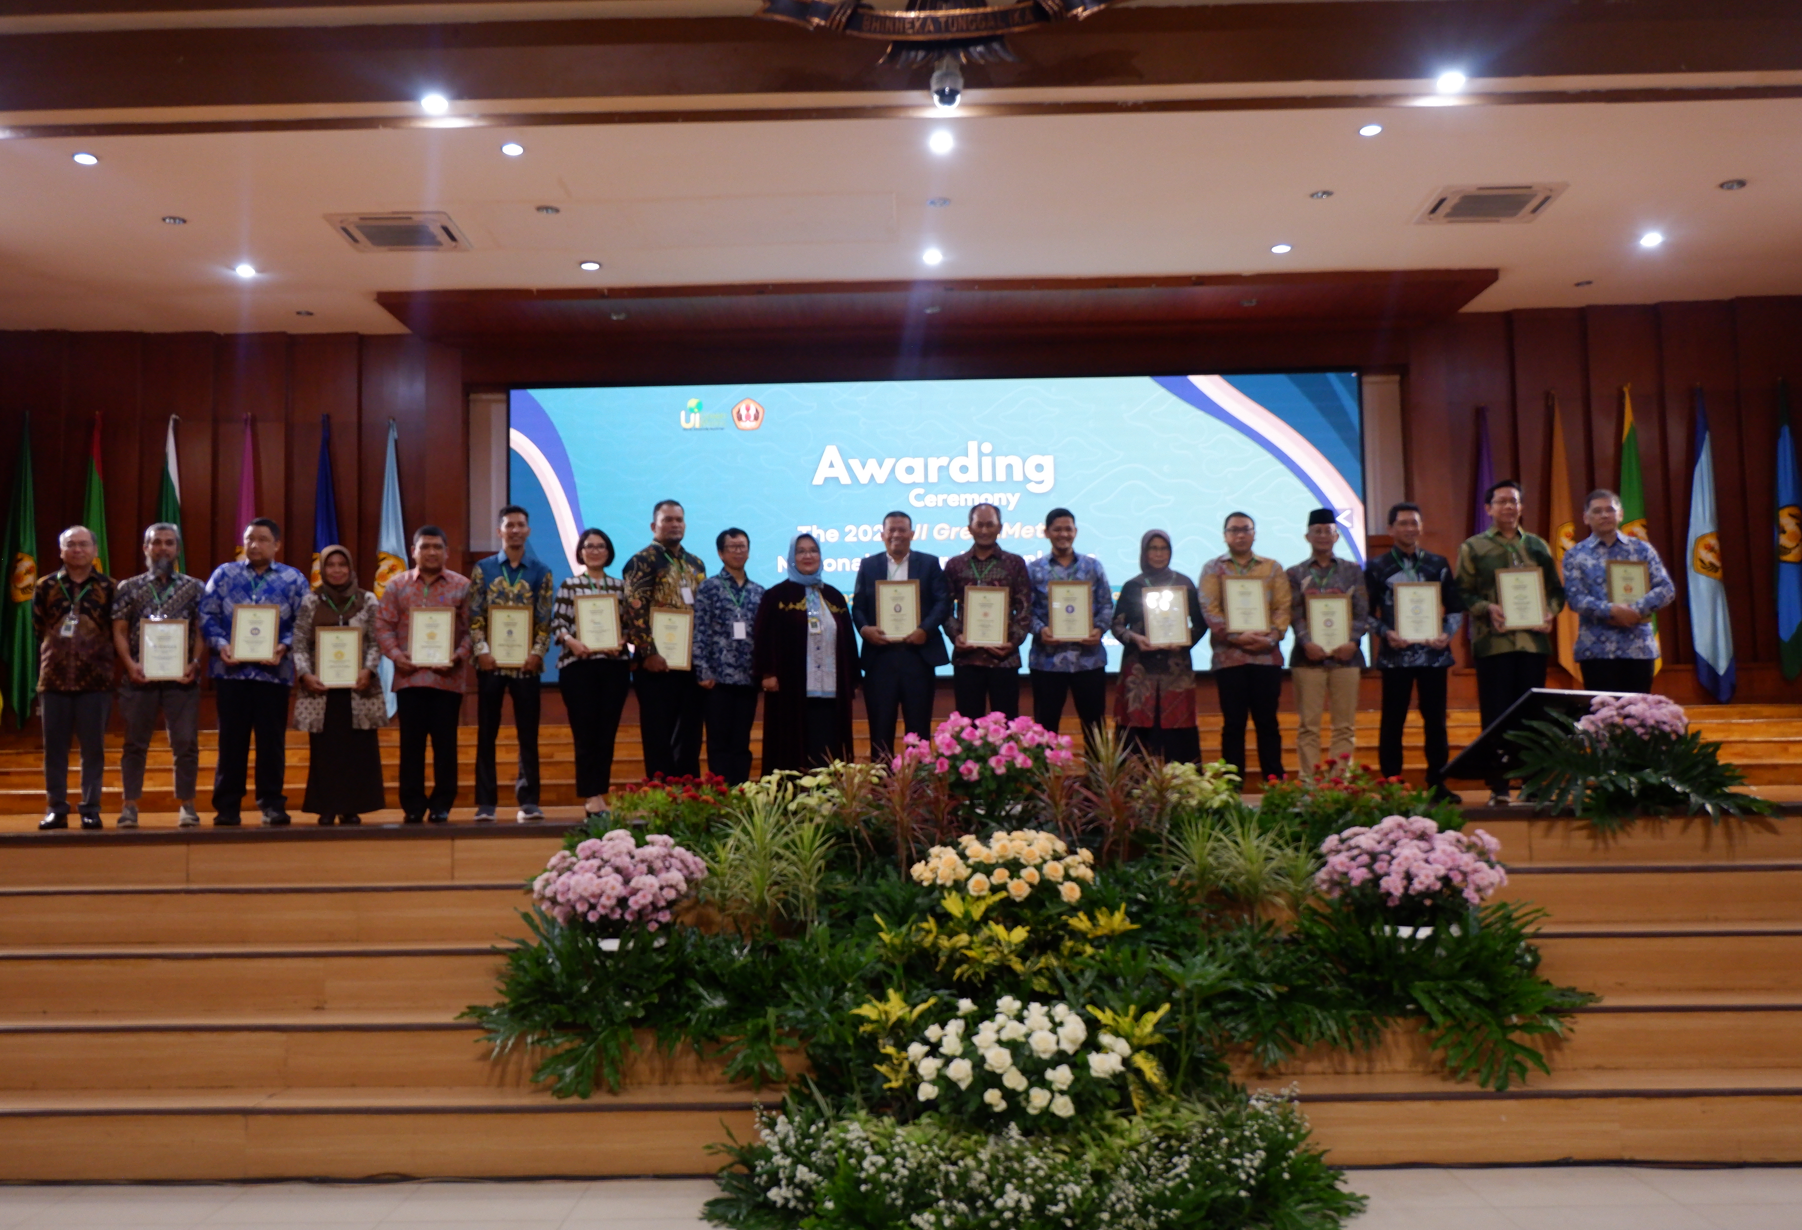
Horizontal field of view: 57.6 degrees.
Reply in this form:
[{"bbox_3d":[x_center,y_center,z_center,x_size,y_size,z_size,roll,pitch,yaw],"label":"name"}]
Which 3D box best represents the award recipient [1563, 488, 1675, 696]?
[{"bbox_3d":[3.973,0.161,9.004,0.550,1.710,0.400,-2,-5,17],"label":"award recipient"}]

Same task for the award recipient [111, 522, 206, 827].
[{"bbox_3d":[-4.132,0.322,9.119,0.520,1.701,0.350,0,-5,-15],"label":"award recipient"}]

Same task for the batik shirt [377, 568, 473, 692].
[{"bbox_3d":[-2.621,0.085,9.030,0.502,0.684,0.340,0,-5,-9],"label":"batik shirt"}]

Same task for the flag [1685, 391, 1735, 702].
[{"bbox_3d":[6.803,-0.582,13.784,0.340,2.640,0.220,-2,-5,9],"label":"flag"}]

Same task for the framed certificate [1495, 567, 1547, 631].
[{"bbox_3d":[3.377,-0.084,8.905,0.250,0.335,0.025,-2,-16,12],"label":"framed certificate"}]

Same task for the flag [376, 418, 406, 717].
[{"bbox_3d":[-4.441,-0.426,14.252,0.280,2.500,0.220,-1,-5,-5],"label":"flag"}]

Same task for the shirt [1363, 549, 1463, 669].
[{"bbox_3d":[2.800,-0.030,8.980,0.504,0.654,0.350,-2,-5,11],"label":"shirt"}]

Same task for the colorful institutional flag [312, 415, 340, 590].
[{"bbox_3d":[-5.433,-0.453,15.473,0.310,2.916,0.210,-1,-5,-3],"label":"colorful institutional flag"}]

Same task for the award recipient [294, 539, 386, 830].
[{"bbox_3d":[-3.072,0.376,8.970,0.475,1.517,0.430,0,-5,-11],"label":"award recipient"}]

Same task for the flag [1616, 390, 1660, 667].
[{"bbox_3d":[6.832,-0.787,15.200,0.350,2.693,0.280,-2,-5,13],"label":"flag"}]

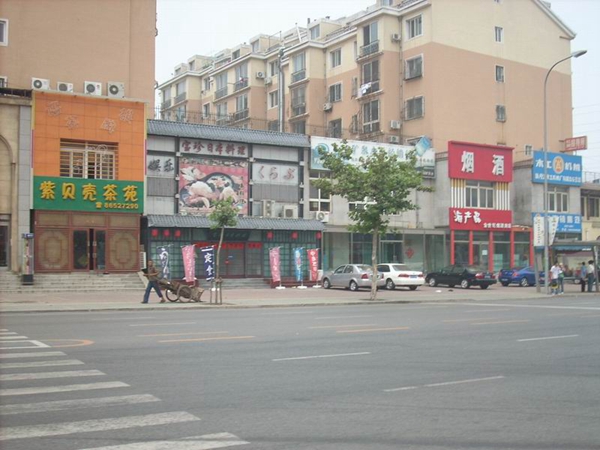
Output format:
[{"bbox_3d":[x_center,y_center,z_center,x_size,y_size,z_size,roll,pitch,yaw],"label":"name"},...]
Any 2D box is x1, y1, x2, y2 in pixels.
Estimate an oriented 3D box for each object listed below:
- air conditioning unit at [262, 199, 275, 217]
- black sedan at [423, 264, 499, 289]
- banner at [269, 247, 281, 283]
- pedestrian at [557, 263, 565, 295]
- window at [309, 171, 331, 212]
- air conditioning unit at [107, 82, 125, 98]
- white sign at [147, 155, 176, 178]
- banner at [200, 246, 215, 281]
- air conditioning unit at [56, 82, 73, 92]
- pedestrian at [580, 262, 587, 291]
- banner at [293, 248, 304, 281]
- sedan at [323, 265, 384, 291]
[{"bbox_3d":[-1.966,-0.983,50.568,0.800,1.070,0.340,2,-3,-29],"label":"air conditioning unit"},{"bbox_3d":[9.904,3.209,49.200,1.770,1.430,4.700,2,-3,-30],"label":"black sedan"},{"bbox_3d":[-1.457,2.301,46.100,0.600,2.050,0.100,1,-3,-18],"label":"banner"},{"bbox_3d":[13.019,2.686,39.800,0.450,1.600,0.320,1,-3,-10],"label":"pedestrian"},{"bbox_3d":[1.200,-2.098,49.165,1.590,2.582,0.150,2,-3,-30],"label":"window"},{"bbox_3d":[-10.718,-7.843,46.318,0.900,0.860,0.350,2,-3,-29],"label":"air conditioning unit"},{"bbox_3d":[-7.305,-3.079,42.156,1.619,1.152,0.100,2,-3,-34],"label":"white sign"},{"bbox_3d":[-5.256,2.187,45.300,0.720,1.930,0.060,-1,-3,12],"label":"banner"},{"bbox_3d":[-12.658,-7.387,43.036,0.786,0.558,0.280,2,-3,-30],"label":"air conditioning unit"},{"bbox_3d":[15.306,2.831,43.000,0.420,1.610,0.300,-1,-3,20],"label":"pedestrian"},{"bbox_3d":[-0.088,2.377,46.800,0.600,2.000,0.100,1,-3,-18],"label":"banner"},{"bbox_3d":[2.985,2.947,44.908,1.700,1.450,4.350,2,-3,-30],"label":"sedan"}]

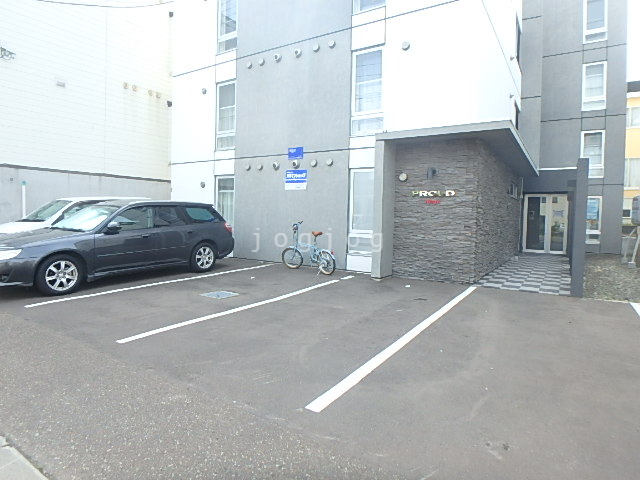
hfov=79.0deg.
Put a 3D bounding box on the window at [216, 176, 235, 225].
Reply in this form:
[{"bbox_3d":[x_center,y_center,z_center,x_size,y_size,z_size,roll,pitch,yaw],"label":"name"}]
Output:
[{"bbox_3d":[-2.694,-0.849,11.266,0.750,1.938,0.120,3,4,32],"label":"window"}]

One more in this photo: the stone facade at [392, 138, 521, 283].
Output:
[{"bbox_3d":[4.135,-0.708,10.625,1.593,2.730,7.100,3,4,32],"label":"stone facade"}]

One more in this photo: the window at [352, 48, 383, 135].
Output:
[{"bbox_3d":[1.095,-3.309,8.748,0.791,1.930,0.120,3,4,32],"label":"window"}]

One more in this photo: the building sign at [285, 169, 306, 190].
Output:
[{"bbox_3d":[-0.582,-1.505,9.803,0.653,0.489,0.040,3,4,32],"label":"building sign"}]

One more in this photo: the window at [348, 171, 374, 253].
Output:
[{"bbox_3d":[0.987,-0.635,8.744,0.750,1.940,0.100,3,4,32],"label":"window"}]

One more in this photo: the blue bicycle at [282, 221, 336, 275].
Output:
[{"bbox_3d":[-0.224,0.169,8.594,0.500,1.090,1.500,-2,4,-41],"label":"blue bicycle"}]

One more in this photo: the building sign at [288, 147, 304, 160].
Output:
[{"bbox_3d":[-0.589,-2.163,9.775,0.460,0.288,0.040,3,4,32],"label":"building sign"}]

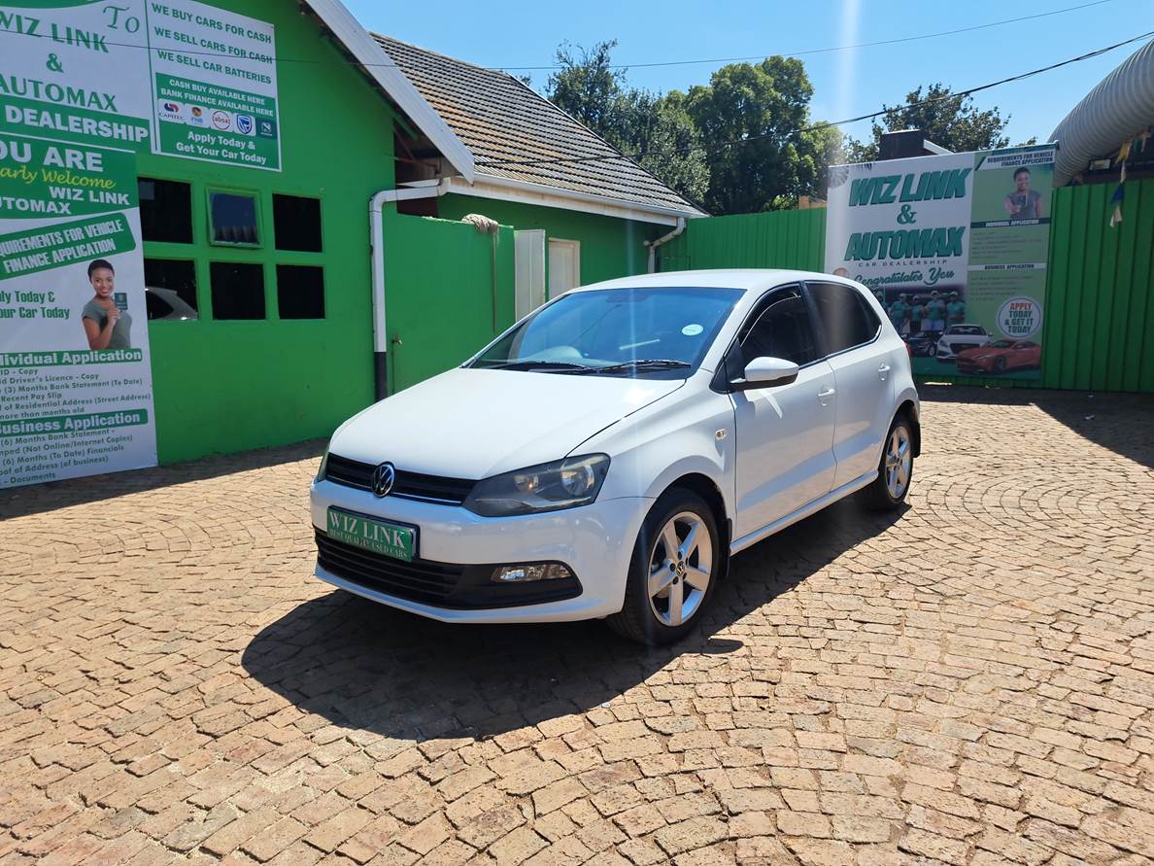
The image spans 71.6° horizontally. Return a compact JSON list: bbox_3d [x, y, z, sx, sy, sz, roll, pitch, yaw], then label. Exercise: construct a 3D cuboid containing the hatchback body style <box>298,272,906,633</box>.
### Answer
[{"bbox_3d":[0.526,-0.139,4.347,1.740,1.460,3.970,6,11,39],"label":"hatchback body style"}]

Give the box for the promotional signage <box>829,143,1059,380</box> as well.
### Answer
[{"bbox_3d":[5.631,-2.642,12.857,3.380,3.470,0.100,5,10,34],"label":"promotional signage"}]

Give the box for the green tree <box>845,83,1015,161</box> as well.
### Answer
[{"bbox_3d":[10.543,-6.489,24.318,5.130,7.800,5.130,3,9,23],"label":"green tree"}]

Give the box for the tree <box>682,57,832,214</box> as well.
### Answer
[{"bbox_3d":[5.307,-6.809,24.261,4.730,8.560,4.730,1,9,12],"label":"tree"}]

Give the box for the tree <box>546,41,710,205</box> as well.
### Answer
[{"bbox_3d":[1.395,-6.215,21.816,4.430,8.200,4.430,0,9,4],"label":"tree"}]

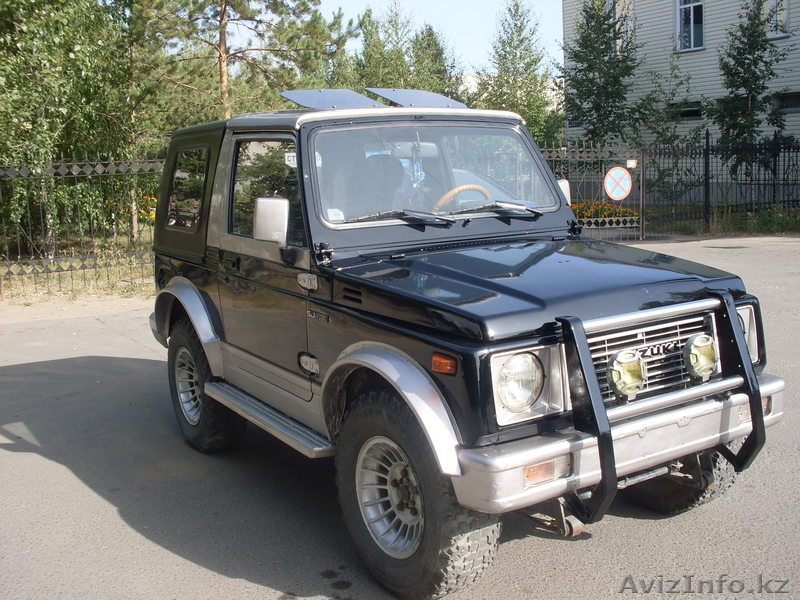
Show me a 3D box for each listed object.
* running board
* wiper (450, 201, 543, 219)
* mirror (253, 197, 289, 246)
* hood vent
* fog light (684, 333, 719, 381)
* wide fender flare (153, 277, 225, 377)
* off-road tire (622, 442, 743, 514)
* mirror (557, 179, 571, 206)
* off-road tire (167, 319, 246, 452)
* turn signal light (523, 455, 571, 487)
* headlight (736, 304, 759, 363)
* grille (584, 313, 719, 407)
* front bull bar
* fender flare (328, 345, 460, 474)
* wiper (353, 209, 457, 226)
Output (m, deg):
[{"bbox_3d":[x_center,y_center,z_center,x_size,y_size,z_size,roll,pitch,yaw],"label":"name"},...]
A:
[{"bbox_3d":[-0.591,0.503,3.846,0.140,0.060,1.200,-8,10,-31],"label":"running board"},{"bbox_3d":[0.429,-0.396,3.843,0.480,0.075,0.050,-8,-3,-32],"label":"wiper"},{"bbox_3d":[-0.505,-0.313,3.446,0.125,0.175,0.065,-6,10,-24],"label":"mirror"},{"bbox_3d":[-0.165,-0.016,3.049,0.020,0.052,0.130,-8,10,-31],"label":"hood vent"},{"bbox_3d":[0.981,0.189,2.868,0.150,0.160,0.090,-8,10,-31],"label":"fog light"},{"bbox_3d":[-1.112,0.104,4.599,0.095,0.470,0.980,-8,10,-31],"label":"wide fender flare"},{"bbox_3d":[1.074,0.515,3.637,0.215,0.720,0.720,-8,10,-34],"label":"off-road tire"},{"bbox_3d":[0.758,-0.463,4.195,0.140,0.205,0.080,-8,10,-31],"label":"mirror"},{"bbox_3d":[-1.035,0.448,4.712,0.215,0.720,0.720,-8,10,-31],"label":"off-road tire"},{"bbox_3d":[0.427,0.504,2.563,0.175,0.068,0.045,-8,10,-31],"label":"turn signal light"},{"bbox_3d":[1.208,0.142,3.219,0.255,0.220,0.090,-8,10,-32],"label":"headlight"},{"bbox_3d":[0.821,0.198,2.930,0.710,0.220,0.060,-8,4,-32],"label":"grille"},{"bbox_3d":[0.874,0.334,2.877,0.770,0.650,0.265,-8,10,-32],"label":"front bull bar"},{"bbox_3d":[-0.040,0.370,2.978,0.120,0.420,0.780,-8,10,-32],"label":"fender flare"},{"bbox_3d":[0.016,-0.338,3.585,0.470,0.075,0.050,-8,-3,-32],"label":"wiper"}]

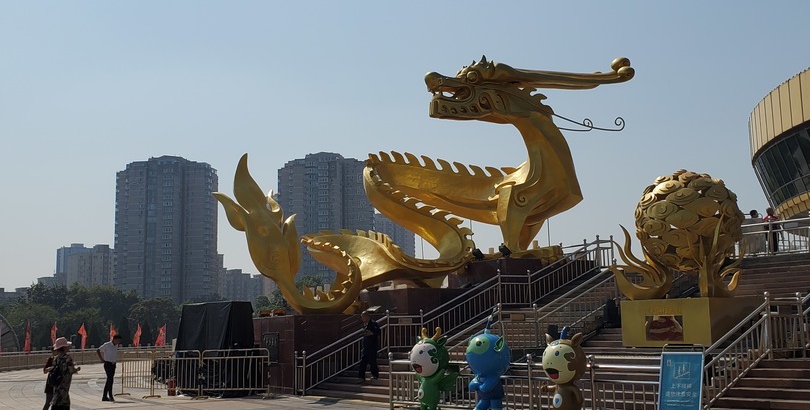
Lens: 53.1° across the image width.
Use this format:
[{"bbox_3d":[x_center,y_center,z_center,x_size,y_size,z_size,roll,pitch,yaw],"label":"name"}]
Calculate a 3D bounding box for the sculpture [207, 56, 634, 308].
[{"bbox_3d":[1.635,-0.889,29.213,16.000,9.900,5.000,5,-11,-32],"label":"sculpture"}]

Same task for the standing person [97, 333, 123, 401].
[{"bbox_3d":[-7.737,4.263,21.294,0.480,1.700,0.520,-5,-10,21],"label":"standing person"}]

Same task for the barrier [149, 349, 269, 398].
[{"bbox_3d":[-5.247,4.538,21.632,3.584,1.220,0.550,-4,-10,15],"label":"barrier"}]

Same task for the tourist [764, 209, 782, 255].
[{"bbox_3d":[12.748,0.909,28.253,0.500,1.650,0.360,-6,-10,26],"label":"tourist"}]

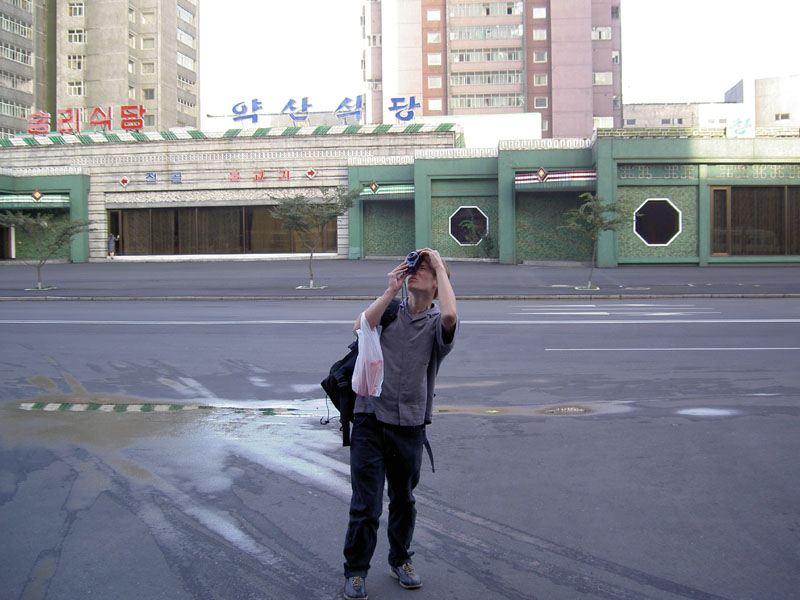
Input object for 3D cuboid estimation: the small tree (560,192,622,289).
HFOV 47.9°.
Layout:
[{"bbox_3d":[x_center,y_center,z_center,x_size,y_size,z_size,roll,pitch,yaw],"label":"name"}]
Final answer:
[{"bbox_3d":[6.441,-1.987,30.000,2.300,3.200,2.200,0,4,6],"label":"small tree"}]

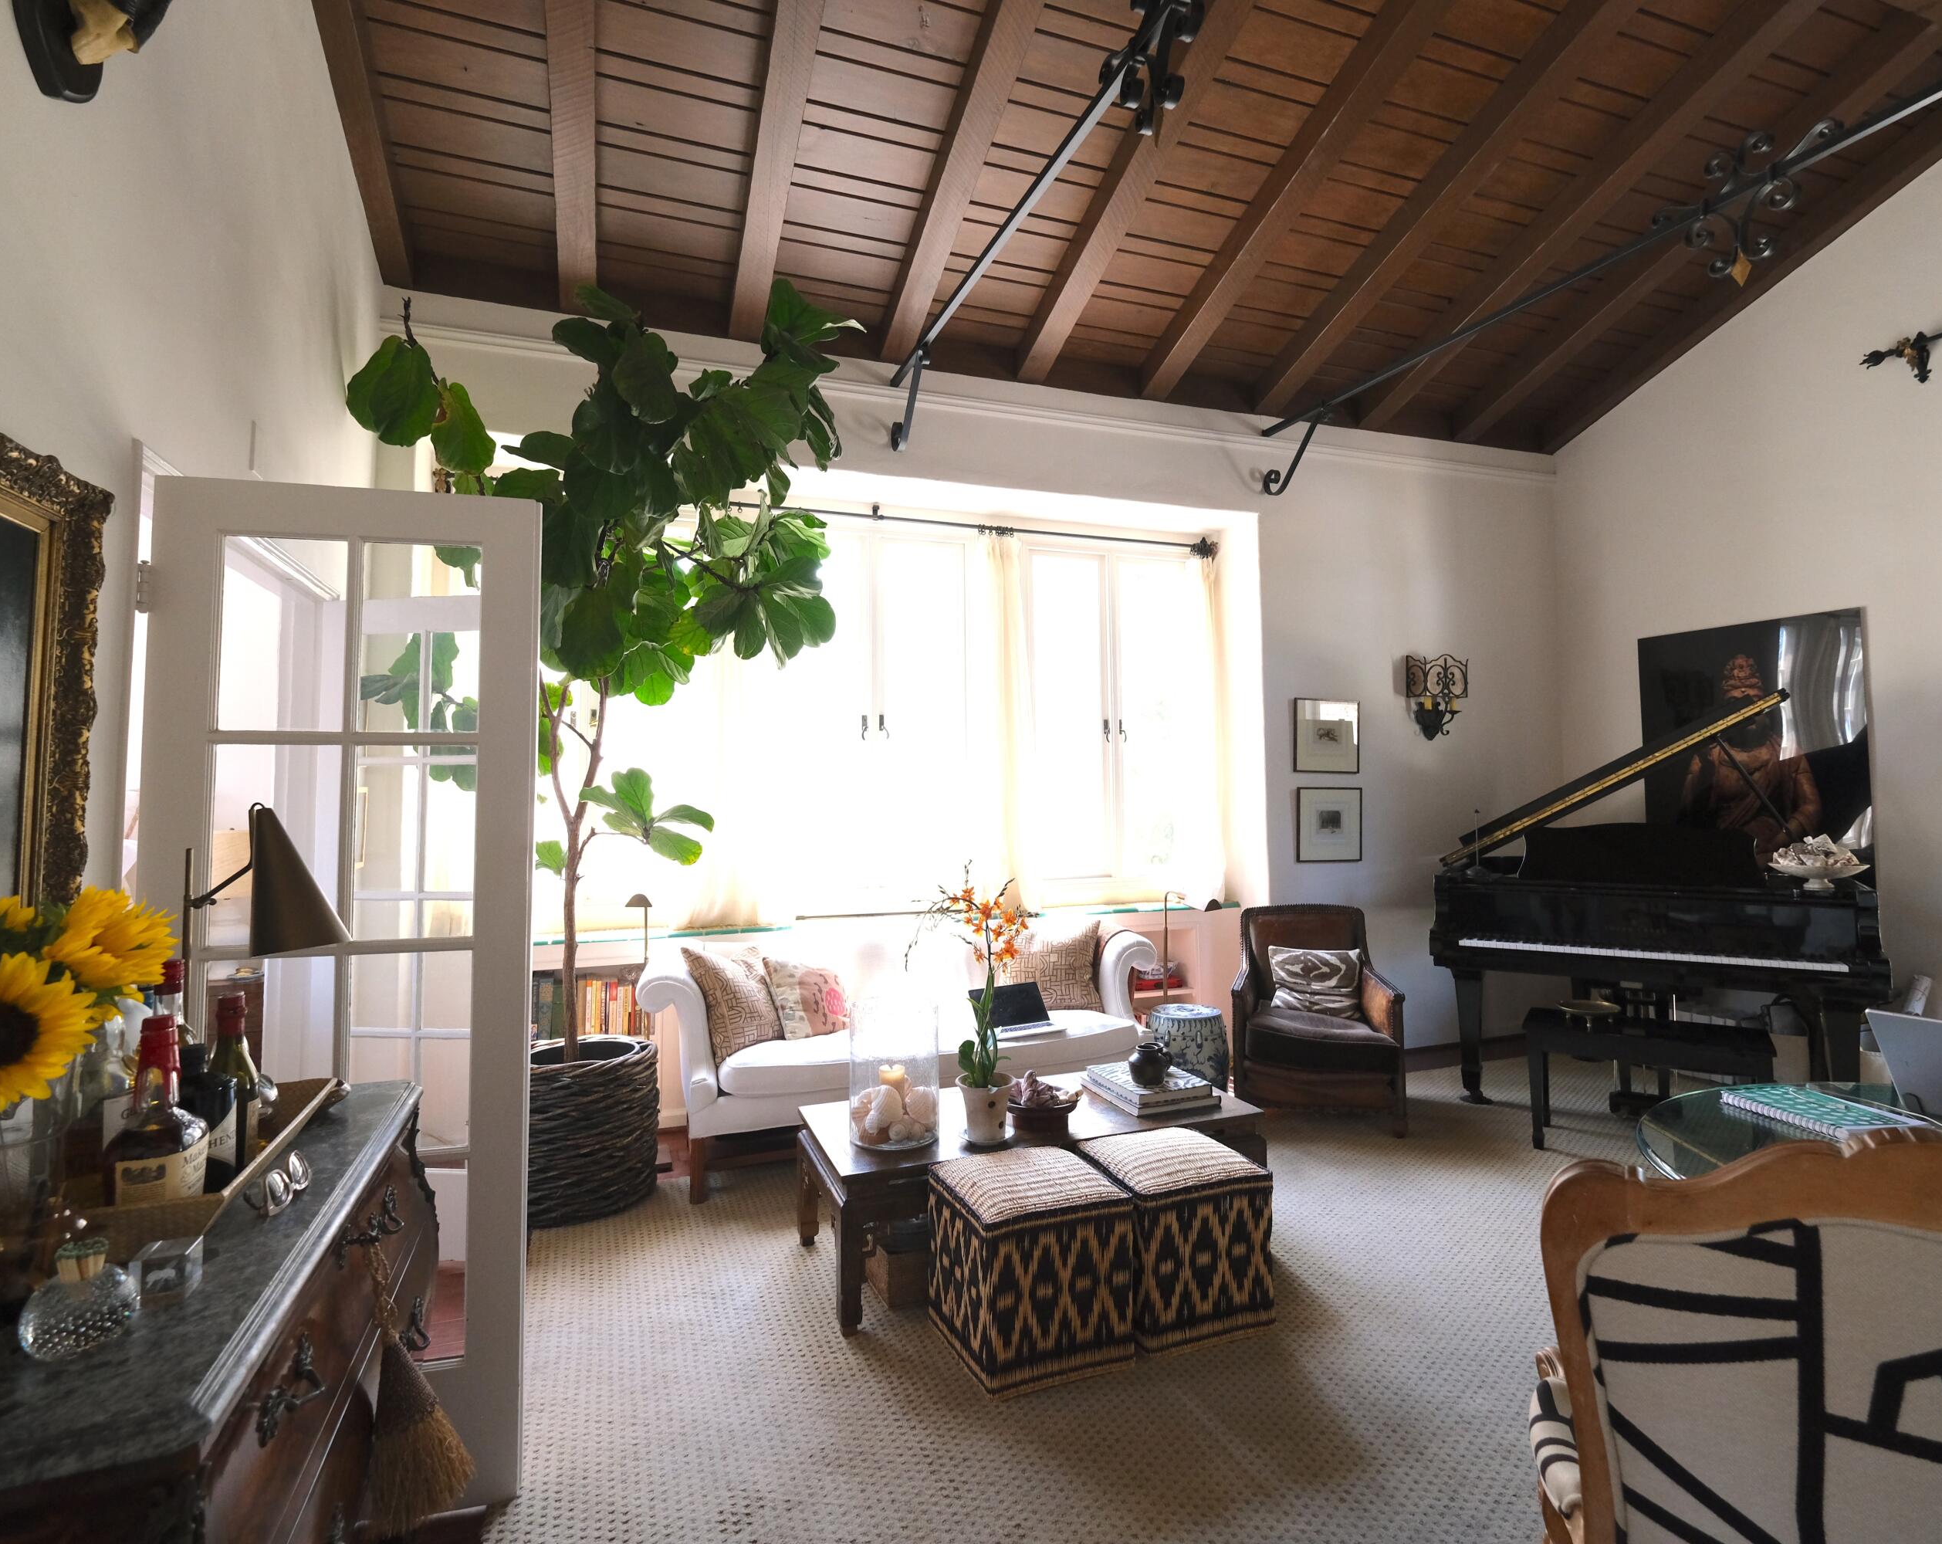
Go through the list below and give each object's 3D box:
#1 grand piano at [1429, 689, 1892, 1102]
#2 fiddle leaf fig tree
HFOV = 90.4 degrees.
[{"bbox_3d":[3.088,0.598,4.390,1.480,1.760,1.740,-3,-4,39],"label":"grand piano"},{"bbox_3d":[-1.201,-0.306,3.373,1.600,2.570,1.300,0,-3,-19],"label":"fiddle leaf fig tree"}]

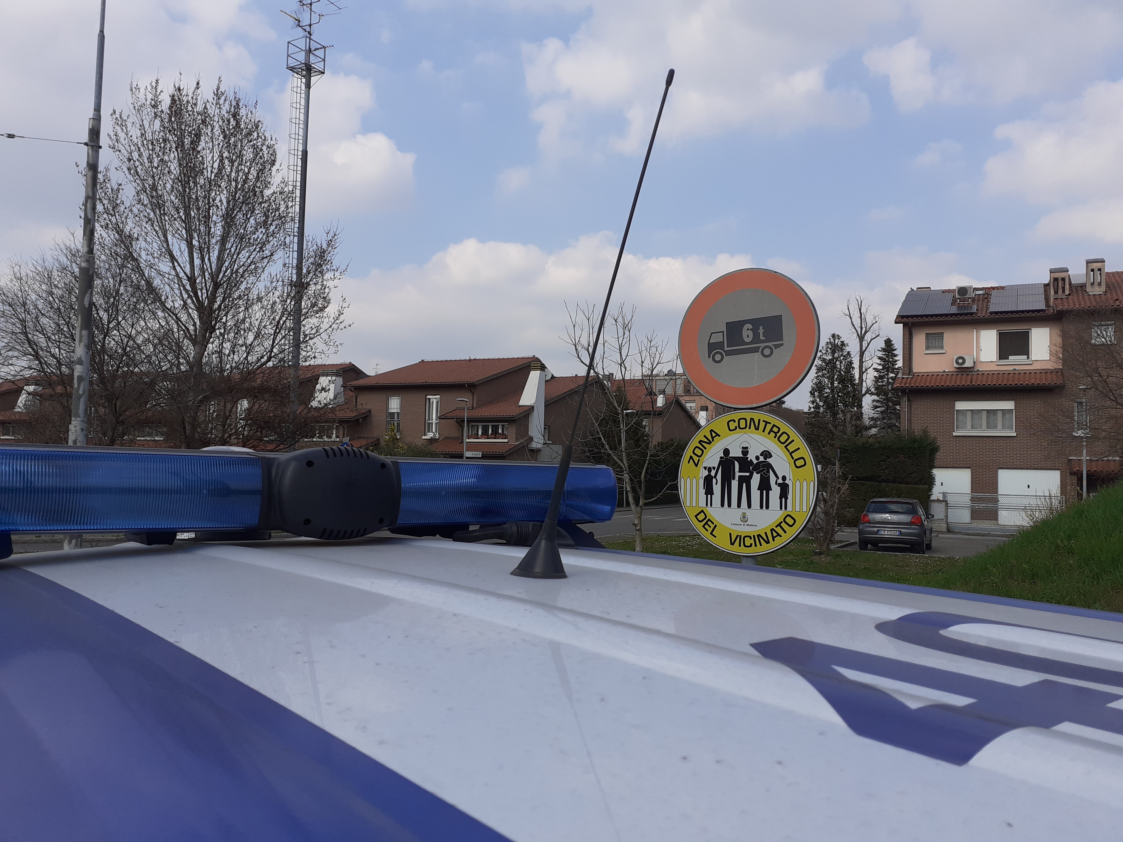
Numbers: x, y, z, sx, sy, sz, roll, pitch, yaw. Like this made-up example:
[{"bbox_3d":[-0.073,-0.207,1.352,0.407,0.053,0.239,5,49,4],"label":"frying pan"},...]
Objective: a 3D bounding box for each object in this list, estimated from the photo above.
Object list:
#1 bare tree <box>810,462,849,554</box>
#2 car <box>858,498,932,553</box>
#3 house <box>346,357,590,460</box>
[{"bbox_3d":[6.900,2.240,22.700,1.150,2.350,1.150,0,-4,26],"label":"bare tree"},{"bbox_3d":[9.400,2.880,24.520,1.700,1.460,3.970,0,-4,26],"label":"car"},{"bbox_3d":[-5.000,0.380,55.400,12.200,9.100,14.000,0,-4,25],"label":"house"}]

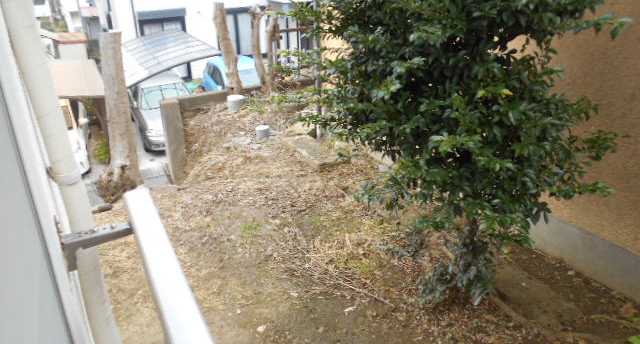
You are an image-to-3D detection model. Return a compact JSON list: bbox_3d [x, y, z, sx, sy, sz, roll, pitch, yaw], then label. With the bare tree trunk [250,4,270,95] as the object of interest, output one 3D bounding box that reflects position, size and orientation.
[{"bbox_3d":[-1.260,-2.586,10.257,0.340,1.881,0.300,-5,26,-5],"label":"bare tree trunk"}]

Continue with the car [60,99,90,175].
[{"bbox_3d":[-6.948,-1.102,12.271,1.600,1.520,3.800,-13,29,-25],"label":"car"}]

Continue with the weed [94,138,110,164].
[{"bbox_3d":[-5.434,-0.518,12.181,0.450,0.500,0.450,-13,29,-25],"label":"weed"}]

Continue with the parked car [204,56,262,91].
[{"bbox_3d":[-2.714,-2.687,15.423,1.660,1.520,3.750,-13,29,-25],"label":"parked car"}]

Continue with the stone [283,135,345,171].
[{"bbox_3d":[-0.087,-0.310,7.444,0.470,0.120,1.120,-13,29,-25],"label":"stone"}]

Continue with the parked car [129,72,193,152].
[{"bbox_3d":[-4.596,-1.969,14.042,1.700,1.470,4.350,-13,29,-25],"label":"parked car"}]

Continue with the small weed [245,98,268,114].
[{"bbox_3d":[-1.282,-1.339,9.637,0.450,0.200,0.360,-13,29,-25],"label":"small weed"}]

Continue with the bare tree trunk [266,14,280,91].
[{"bbox_3d":[-1.040,-2.611,10.567,0.280,1.630,0.260,0,26,-7],"label":"bare tree trunk"}]

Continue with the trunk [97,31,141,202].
[{"bbox_3d":[-2.487,-0.645,5.868,0.440,2.083,0.420,-7,26,-25],"label":"trunk"}]

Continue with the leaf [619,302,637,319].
[{"bbox_3d":[2.667,1.205,4.169,0.140,0.040,0.140,19,32,35],"label":"leaf"}]

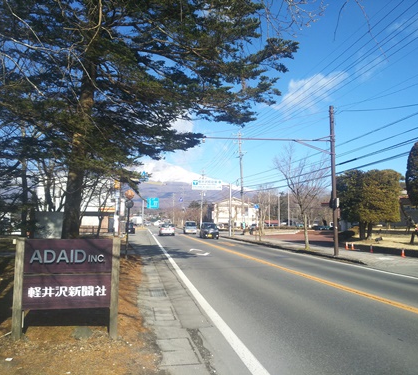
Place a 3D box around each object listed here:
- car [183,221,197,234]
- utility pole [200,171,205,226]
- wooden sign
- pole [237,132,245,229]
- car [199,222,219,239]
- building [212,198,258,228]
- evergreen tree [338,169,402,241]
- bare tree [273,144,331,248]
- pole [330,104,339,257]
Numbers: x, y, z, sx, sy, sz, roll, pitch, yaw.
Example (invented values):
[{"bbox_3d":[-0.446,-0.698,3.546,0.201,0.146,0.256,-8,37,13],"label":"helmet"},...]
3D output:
[{"bbox_3d":[-2.386,5.196,49.232,1.480,1.770,3.400,1,-5,-10],"label":"car"},{"bbox_3d":[-1.369,2.493,79.097,0.500,12.300,0.450,1,-5,-10],"label":"utility pole"},{"bbox_3d":[-1.949,1.350,5.099,1.340,1.330,0.130,1,-5,-6],"label":"wooden sign"},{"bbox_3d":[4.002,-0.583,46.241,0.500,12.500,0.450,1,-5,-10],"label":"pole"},{"bbox_3d":[0.048,4.068,35.779,1.480,1.590,3.400,1,-5,-10],"label":"car"},{"bbox_3d":[6.495,6.385,93.806,10.500,7.600,11.000,1,-5,-10],"label":"building"},{"bbox_3d":[11.719,1.210,27.503,4.500,5.150,4.100,1,-5,-10],"label":"evergreen tree"},{"bbox_3d":[5.010,0.486,20.339,2.850,5.700,2.700,1,-5,-10],"label":"bare tree"},{"bbox_3d":[5.865,-0.388,17.506,0.250,6.970,0.250,1,-5,-10],"label":"pole"}]

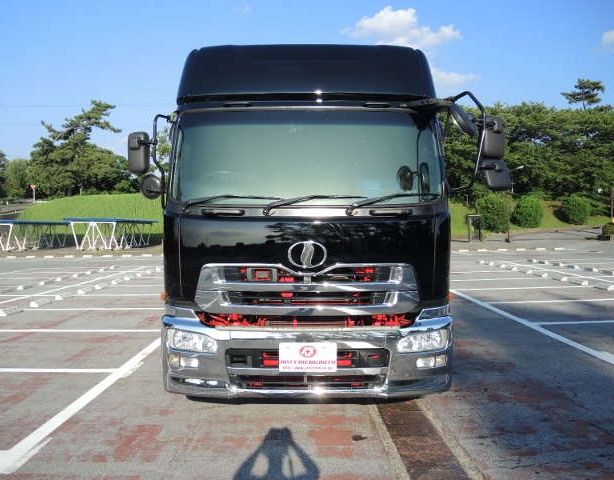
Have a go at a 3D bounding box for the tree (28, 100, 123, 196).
[{"bbox_3d":[-32.196,-12.586,72.000,13.000,13.300,12.000,0,1,0],"label":"tree"}]

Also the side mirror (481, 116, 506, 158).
[{"bbox_3d":[1.546,-0.843,4.280,0.185,0.355,0.100,0,2,-7],"label":"side mirror"}]

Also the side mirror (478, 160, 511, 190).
[{"bbox_3d":[1.567,-0.533,4.280,0.235,0.250,0.100,0,2,-14],"label":"side mirror"}]

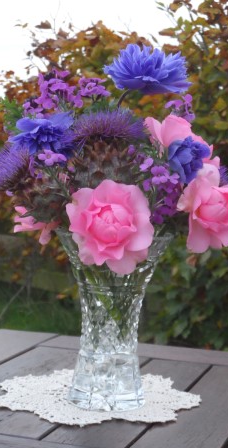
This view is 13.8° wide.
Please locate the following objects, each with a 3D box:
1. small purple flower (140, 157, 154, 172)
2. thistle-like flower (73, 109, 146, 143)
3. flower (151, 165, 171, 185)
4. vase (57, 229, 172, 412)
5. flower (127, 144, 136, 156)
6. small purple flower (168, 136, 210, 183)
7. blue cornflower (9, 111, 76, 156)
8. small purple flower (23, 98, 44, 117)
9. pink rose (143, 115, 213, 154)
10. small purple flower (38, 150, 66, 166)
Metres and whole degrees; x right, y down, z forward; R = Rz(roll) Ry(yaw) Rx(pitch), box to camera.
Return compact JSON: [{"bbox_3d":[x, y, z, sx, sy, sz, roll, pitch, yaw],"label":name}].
[{"bbox_3d":[0.036,-0.064,1.020,0.015,0.017,0.012,5,5,11],"label":"small purple flower"},{"bbox_3d":[-0.005,-0.108,1.040,0.081,0.038,0.072,4,5,0],"label":"thistle-like flower"},{"bbox_3d":[0.049,-0.052,1.000,0.021,0.021,0.016,4,5,0],"label":"flower"},{"bbox_3d":[-0.003,0.108,1.060,0.129,0.188,0.129,4,5,0],"label":"vase"},{"bbox_3d":[0.019,-0.079,1.020,0.011,0.013,0.010,4,5,0],"label":"flower"},{"bbox_3d":[0.080,-0.068,1.000,0.043,0.048,0.036,2,5,-11],"label":"small purple flower"},{"bbox_3d":[-0.078,-0.098,1.020,0.070,0.048,0.058,4,5,6],"label":"blue cornflower"},{"bbox_3d":[-0.090,-0.130,1.055,0.024,0.020,0.019,5,5,11],"label":"small purple flower"},{"bbox_3d":[0.072,-0.098,1.050,0.072,0.048,0.065,3,5,-6],"label":"pink rose"},{"bbox_3d":[-0.065,-0.069,0.995,0.029,0.018,0.020,4,5,0],"label":"small purple flower"}]

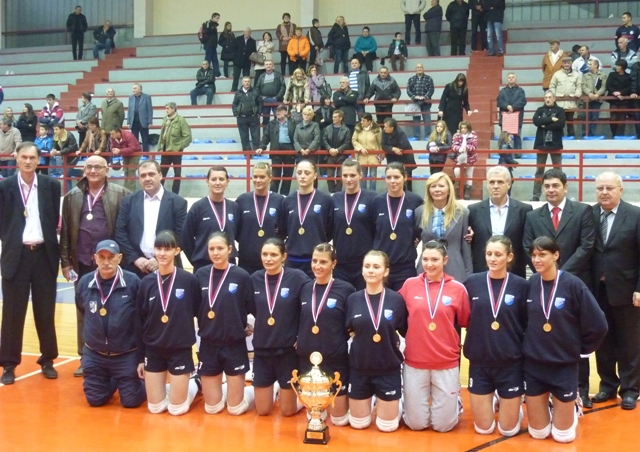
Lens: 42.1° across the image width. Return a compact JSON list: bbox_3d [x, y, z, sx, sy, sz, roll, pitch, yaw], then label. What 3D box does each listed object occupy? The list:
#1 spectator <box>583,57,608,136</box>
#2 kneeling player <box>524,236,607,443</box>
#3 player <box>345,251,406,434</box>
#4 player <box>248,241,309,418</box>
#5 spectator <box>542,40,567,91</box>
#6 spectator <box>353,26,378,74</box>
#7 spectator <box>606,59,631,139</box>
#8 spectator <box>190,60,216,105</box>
[{"bbox_3d":[5.906,-2.722,17.900,0.550,1.721,0.420,1,3,18],"label":"spectator"},{"bbox_3d":[1.570,0.690,5.412,0.540,1.247,0.620,1,4,21],"label":"kneeling player"},{"bbox_3d":[0.403,0.759,5.825,0.460,1.215,0.600,1,3,7],"label":"player"},{"bbox_3d":[-0.207,0.720,6.284,0.500,1.274,0.600,1,4,14],"label":"player"},{"bbox_3d":[5.030,-3.127,17.978,0.500,1.720,0.360,1,4,17],"label":"spectator"},{"bbox_3d":[1.247,-4.656,22.010,0.500,1.259,0.750,1,3,15],"label":"spectator"},{"bbox_3d":[6.200,-2.618,17.273,0.540,1.660,0.360,2,4,28],"label":"spectator"},{"bbox_3d":[-3.036,-3.703,21.716,0.660,1.170,0.750,1,4,12],"label":"spectator"}]

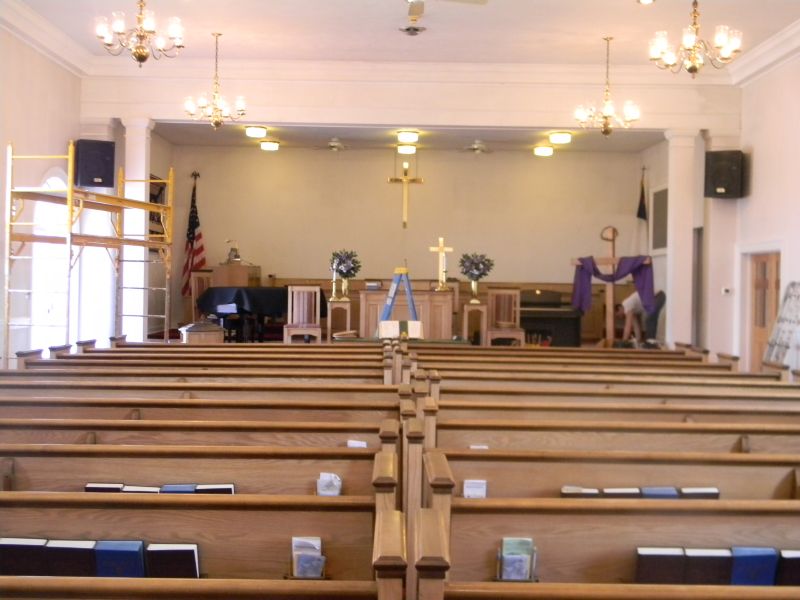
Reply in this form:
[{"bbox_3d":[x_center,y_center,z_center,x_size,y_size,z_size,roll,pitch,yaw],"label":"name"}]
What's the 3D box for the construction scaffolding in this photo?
[{"bbox_3d":[-3.760,-0.233,11.760,0.820,3.100,2.620,1,1,10],"label":"construction scaffolding"}]

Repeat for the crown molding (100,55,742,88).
[{"bbox_3d":[0.175,-3.379,14.006,9.850,0.280,0.300,1,1,0],"label":"crown molding"}]

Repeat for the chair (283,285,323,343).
[{"bbox_3d":[-1.557,0.290,15.200,0.600,1.060,0.600,1,1,0],"label":"chair"}]

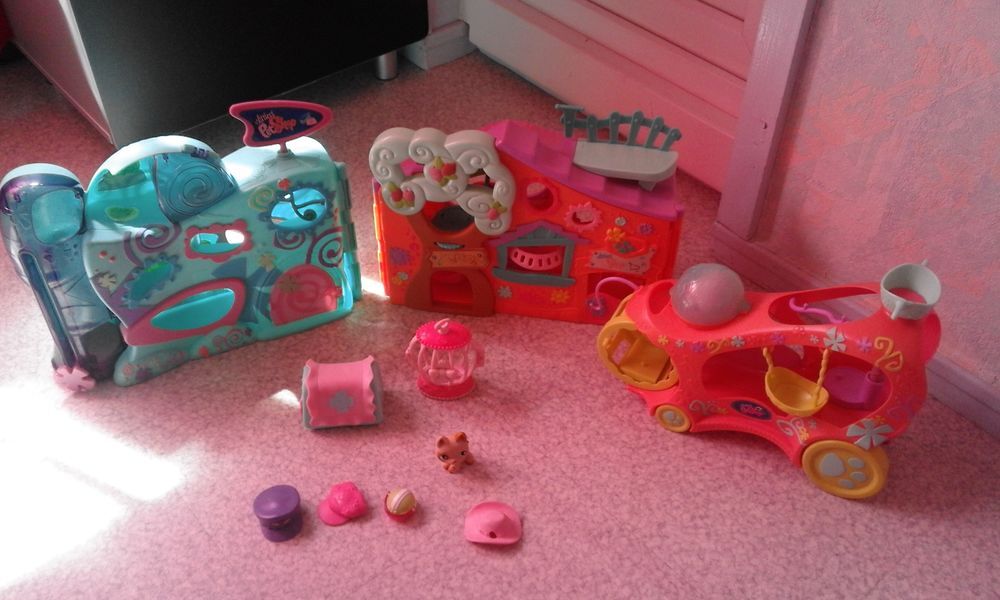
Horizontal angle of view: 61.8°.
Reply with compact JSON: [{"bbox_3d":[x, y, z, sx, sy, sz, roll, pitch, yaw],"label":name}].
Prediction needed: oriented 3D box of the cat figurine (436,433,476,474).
[{"bbox_3d":[-0.042,0.143,0.780,0.030,0.039,0.036,4,40,4],"label":"cat figurine"}]

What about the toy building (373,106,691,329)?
[{"bbox_3d":[0.031,-0.089,0.904,0.318,0.239,0.098,6,40,6],"label":"toy building"}]

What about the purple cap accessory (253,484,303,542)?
[{"bbox_3d":[-0.195,0.187,0.733,0.038,0.029,0.040,-15,42,-18],"label":"purple cap accessory"}]

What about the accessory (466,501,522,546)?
[{"bbox_3d":[-0.006,0.196,0.733,0.049,0.020,0.035,-13,42,-16],"label":"accessory"}]

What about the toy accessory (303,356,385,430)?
[{"bbox_3d":[-0.158,0.092,0.830,0.076,0.050,0.044,-5,40,-7],"label":"toy accessory"}]

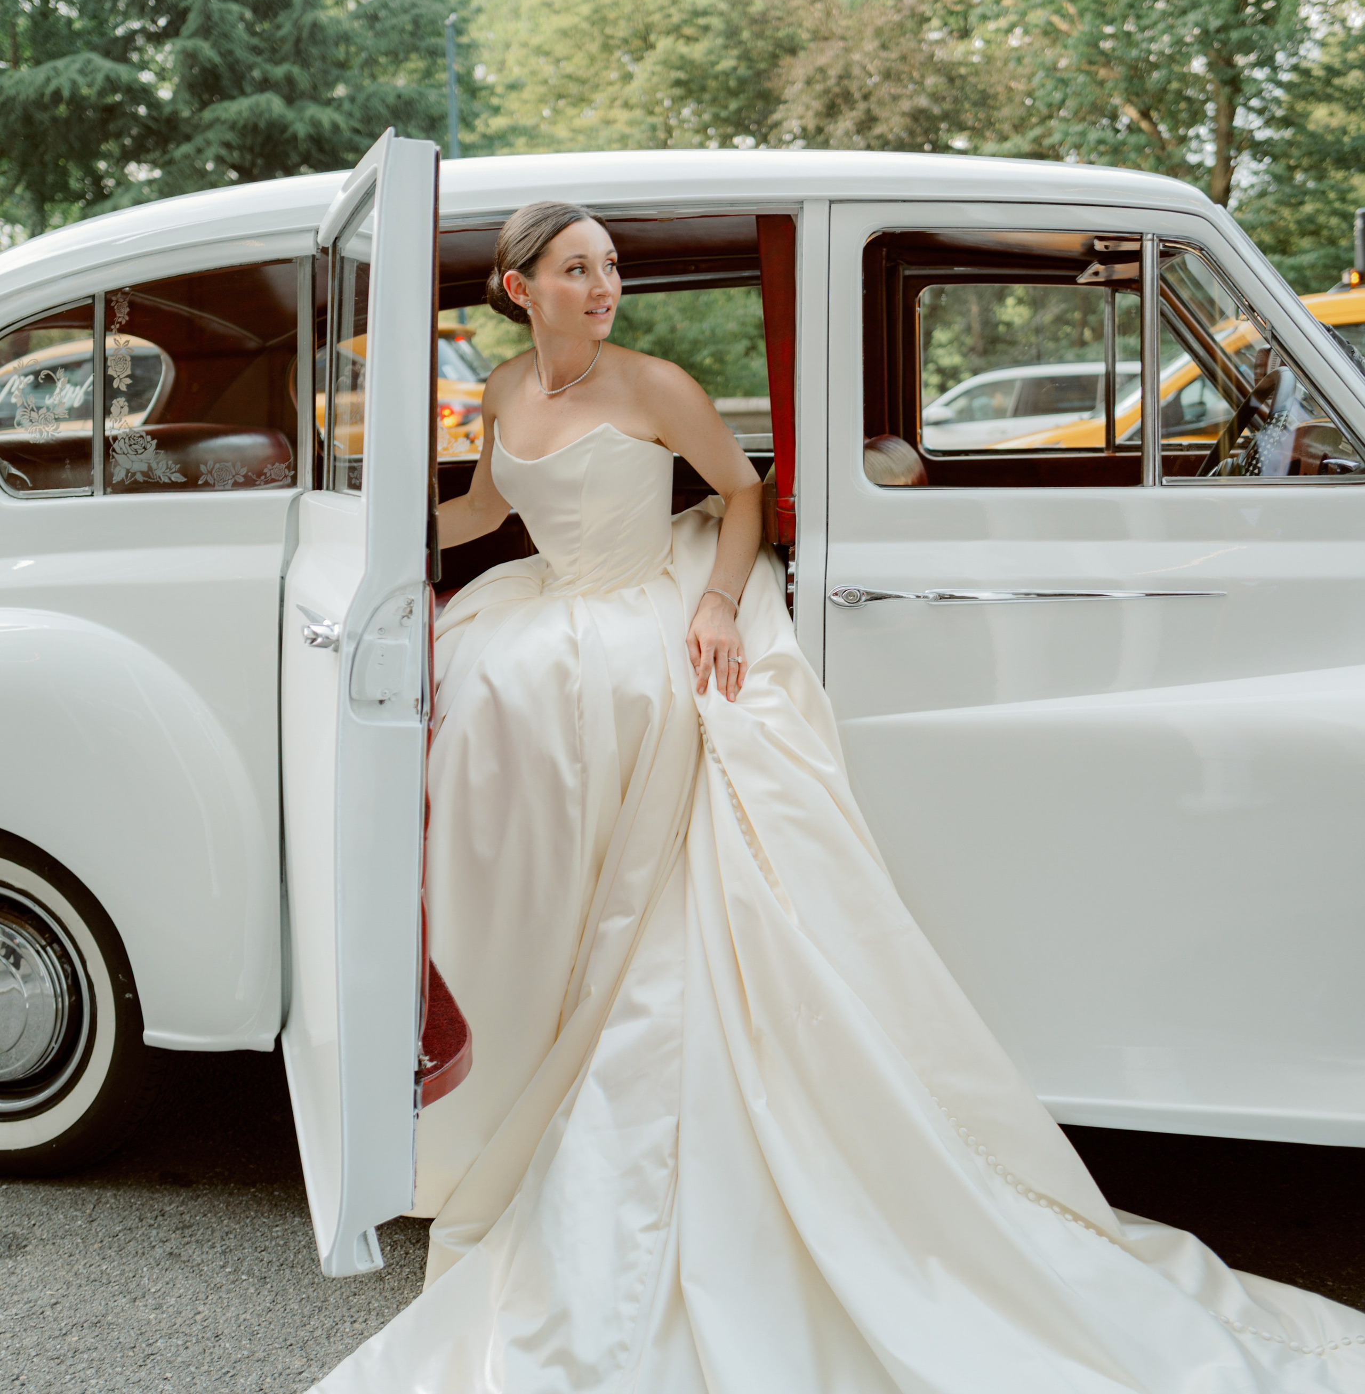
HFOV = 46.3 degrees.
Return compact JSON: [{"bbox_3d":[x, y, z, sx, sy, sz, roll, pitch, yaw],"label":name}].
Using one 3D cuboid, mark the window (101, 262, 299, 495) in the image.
[{"bbox_3d":[-0.806,-0.533,2.671,0.357,0.377,0.030,1,4,12],"label":"window"}]

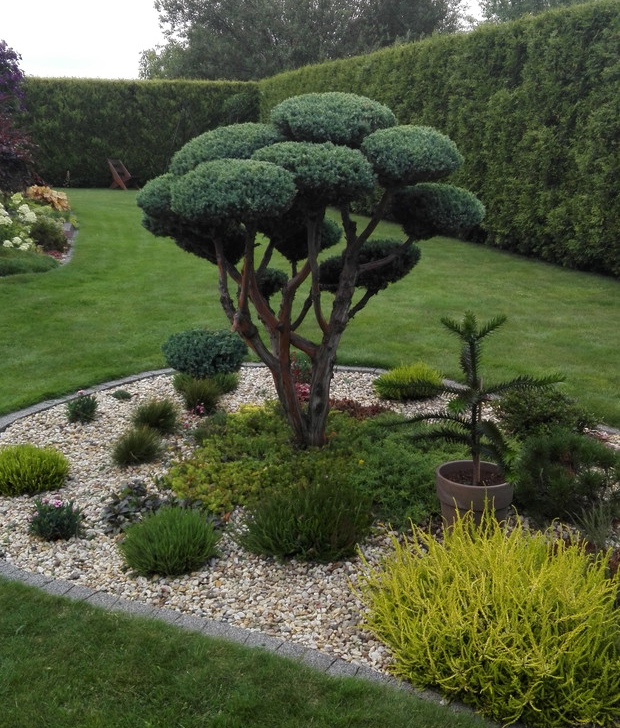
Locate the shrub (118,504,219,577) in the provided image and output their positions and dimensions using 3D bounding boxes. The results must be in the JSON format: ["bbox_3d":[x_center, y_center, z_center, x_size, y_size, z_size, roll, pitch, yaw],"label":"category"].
[{"bbox_3d":[-0.528,0.642,2.974,0.379,0.196,0.367,1,16,0],"label":"shrub"}]

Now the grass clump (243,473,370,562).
[{"bbox_3d":[-0.013,0.573,3.118,0.522,0.260,0.496,1,16,0],"label":"grass clump"}]

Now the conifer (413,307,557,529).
[{"bbox_3d":[0.664,0.243,3.115,0.680,0.910,0.620,1,16,0],"label":"conifer"}]

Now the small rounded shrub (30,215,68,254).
[{"bbox_3d":[-3.518,-1.765,10.620,0.511,0.482,0.486,1,16,0],"label":"small rounded shrub"}]

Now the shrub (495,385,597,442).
[{"bbox_3d":[1.289,0.245,4.308,0.525,0.256,0.499,1,16,0],"label":"shrub"}]

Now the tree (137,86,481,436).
[{"bbox_3d":[0.000,-0.419,3.905,1.680,1.725,1.545,1,16,0],"label":"tree"}]

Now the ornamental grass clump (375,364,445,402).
[{"bbox_3d":[0.622,0.085,4.935,0.435,0.198,0.413,1,16,0],"label":"ornamental grass clump"}]

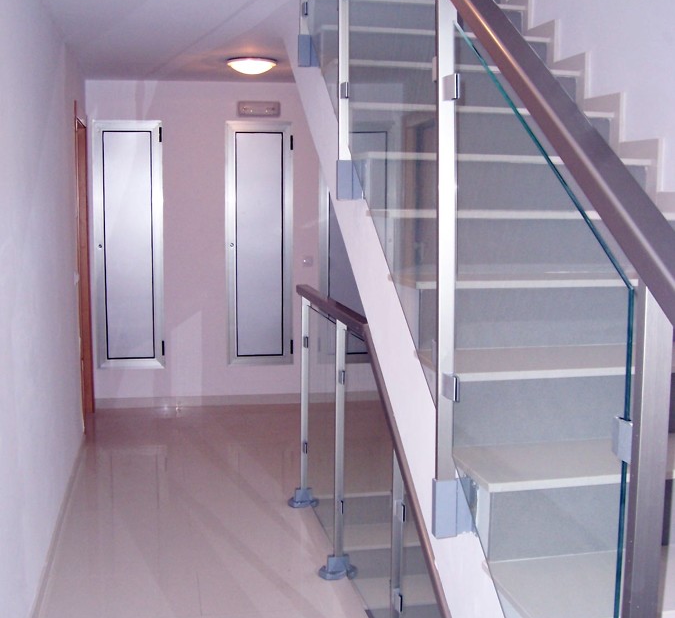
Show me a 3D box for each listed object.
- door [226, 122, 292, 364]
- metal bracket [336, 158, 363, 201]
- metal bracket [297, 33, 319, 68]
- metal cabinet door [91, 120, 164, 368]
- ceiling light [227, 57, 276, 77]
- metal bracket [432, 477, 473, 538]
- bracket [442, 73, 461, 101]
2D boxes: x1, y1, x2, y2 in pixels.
[{"bbox_3d":[-0.568,-0.469,6.535,0.485,1.787,0.050,-1,6,-9],"label":"door"},{"bbox_3d":[0.037,-0.432,2.974,0.086,0.127,0.040,-1,6,-12],"label":"metal bracket"},{"bbox_3d":[-0.125,-1.078,3.712,0.086,0.127,0.040,-1,6,-12],"label":"metal bracket"},{"bbox_3d":[-1.499,-0.450,6.396,0.480,1.788,0.050,-1,6,-9],"label":"metal cabinet door"},{"bbox_3d":[-0.533,-1.493,5.495,0.308,0.088,0.308,-1,6,-12],"label":"ceiling light"},{"bbox_3d":[0.258,0.438,1.973,0.086,0.127,0.040,-1,6,-12],"label":"metal bracket"},{"bbox_3d":[0.241,-0.457,1.833,0.024,0.051,0.055,-1,6,-12],"label":"bracket"}]

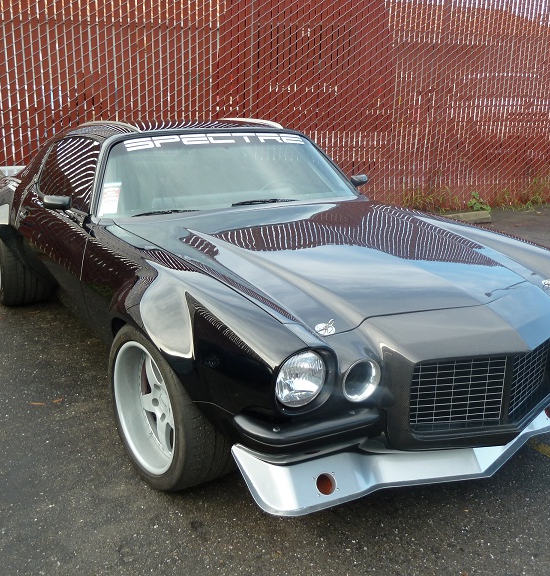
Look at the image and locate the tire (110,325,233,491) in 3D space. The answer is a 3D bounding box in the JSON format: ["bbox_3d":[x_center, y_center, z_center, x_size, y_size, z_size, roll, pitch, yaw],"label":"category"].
[{"bbox_3d":[-0.389,0.428,2.763,0.290,0.650,0.650,-11,20,-35],"label":"tire"}]

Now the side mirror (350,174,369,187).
[{"bbox_3d":[0.505,-0.633,4.191,0.130,0.070,0.070,-9,18,-29],"label":"side mirror"}]

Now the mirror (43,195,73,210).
[{"bbox_3d":[-1.019,-0.398,3.321,0.130,0.070,0.070,-9,18,-29],"label":"mirror"}]

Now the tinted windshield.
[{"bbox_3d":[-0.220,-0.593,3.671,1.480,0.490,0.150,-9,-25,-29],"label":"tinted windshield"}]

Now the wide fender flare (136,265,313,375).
[{"bbox_3d":[-0.285,0.117,2.308,0.260,0.290,0.900,-9,18,-29],"label":"wide fender flare"}]

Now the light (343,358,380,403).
[{"bbox_3d":[0.244,0.263,2.096,0.135,0.135,0.070,-9,18,-29],"label":"light"}]

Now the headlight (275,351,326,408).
[{"bbox_3d":[0.068,0.257,2.009,0.172,0.172,0.080,-9,18,-29],"label":"headlight"}]

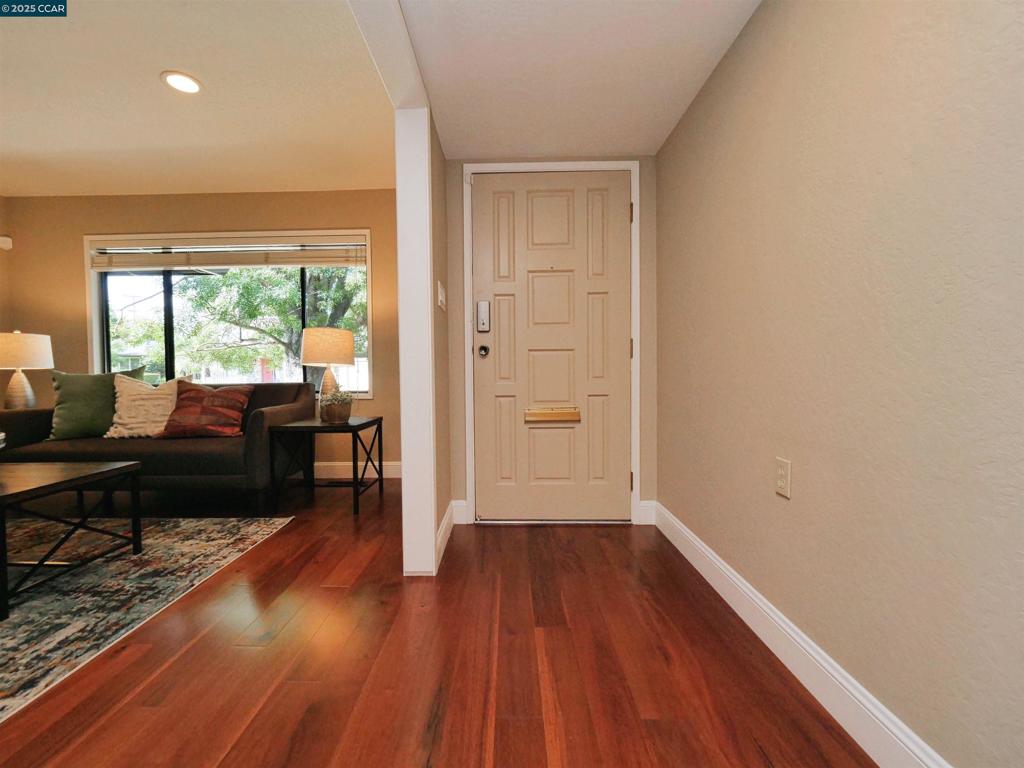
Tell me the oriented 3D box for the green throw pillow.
[{"bbox_3d":[-3.046,0.138,3.056,0.542,0.501,0.161,-1,-13,-27],"label":"green throw pillow"}]

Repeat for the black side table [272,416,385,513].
[{"bbox_3d":[-1.246,0.545,2.843,0.562,0.568,0.476,-1,2,0],"label":"black side table"}]

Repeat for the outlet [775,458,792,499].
[{"bbox_3d":[0.842,0.293,1.288,0.008,0.115,0.071,-1,2,0],"label":"outlet"}]

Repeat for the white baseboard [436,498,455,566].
[{"bbox_3d":[-0.348,0.771,2.158,0.018,0.139,0.552,-1,2,0],"label":"white baseboard"}]

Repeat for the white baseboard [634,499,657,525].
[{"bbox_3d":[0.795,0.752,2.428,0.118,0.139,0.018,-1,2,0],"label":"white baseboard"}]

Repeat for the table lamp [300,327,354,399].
[{"bbox_3d":[-1.304,-0.064,2.945,0.358,0.652,0.358,-1,2,0],"label":"table lamp"}]

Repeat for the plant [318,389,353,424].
[{"bbox_3d":[-1.186,0.146,2.790,0.217,0.239,0.215,-1,2,0],"label":"plant"}]

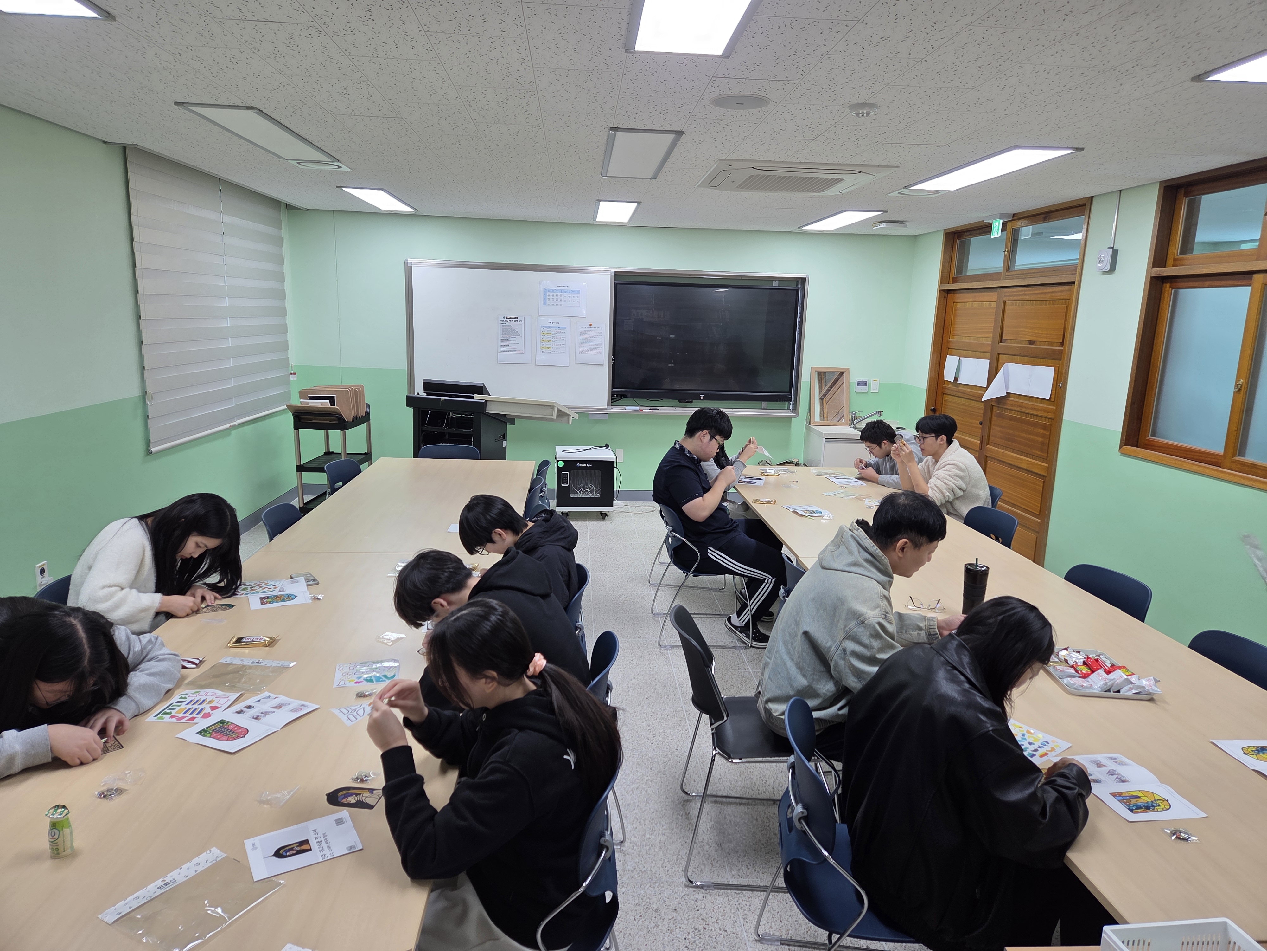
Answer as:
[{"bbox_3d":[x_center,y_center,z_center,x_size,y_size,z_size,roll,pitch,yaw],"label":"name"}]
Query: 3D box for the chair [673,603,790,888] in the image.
[{"bbox_3d":[0.410,0.878,2.879,0.560,0.815,0.530,2,11,2],"label":"chair"}]

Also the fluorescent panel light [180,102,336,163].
[{"bbox_3d":[-1.743,-1.627,4.050,0.315,0.045,1.300,1,11,-4],"label":"fluorescent panel light"}]

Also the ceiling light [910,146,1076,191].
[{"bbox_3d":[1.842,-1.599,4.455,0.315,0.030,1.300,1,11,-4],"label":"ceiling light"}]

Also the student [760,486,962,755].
[{"bbox_3d":[0.806,0.667,2.869,0.800,1.260,0.540,1,11,-4],"label":"student"}]

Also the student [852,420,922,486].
[{"bbox_3d":[1.879,0.169,5.903,0.700,1.140,0.520,1,11,-4],"label":"student"}]

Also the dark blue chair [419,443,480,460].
[{"bbox_3d":[-1.379,0.196,6.135,0.510,0.790,0.530,1,11,-4],"label":"dark blue chair"}]

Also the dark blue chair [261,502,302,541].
[{"bbox_3d":[-1.560,0.555,4.233,0.540,0.790,0.540,1,11,-6],"label":"dark blue chair"}]

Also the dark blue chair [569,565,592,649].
[{"bbox_3d":[-0.436,0.766,3.333,0.540,0.790,0.540,1,11,-5],"label":"dark blue chair"}]

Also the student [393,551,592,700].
[{"bbox_3d":[-0.468,0.749,2.709,0.720,1.070,0.520,1,11,-4],"label":"student"}]

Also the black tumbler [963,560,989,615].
[{"bbox_3d":[1.282,0.421,3.159,0.095,0.226,0.095,2,11,0],"label":"black tumbler"}]

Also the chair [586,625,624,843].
[{"bbox_3d":[-0.312,0.908,2.621,0.540,0.790,0.540,2,11,3],"label":"chair"}]

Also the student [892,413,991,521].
[{"bbox_3d":[1.868,0.257,5.157,0.740,1.270,0.530,1,11,-4],"label":"student"}]

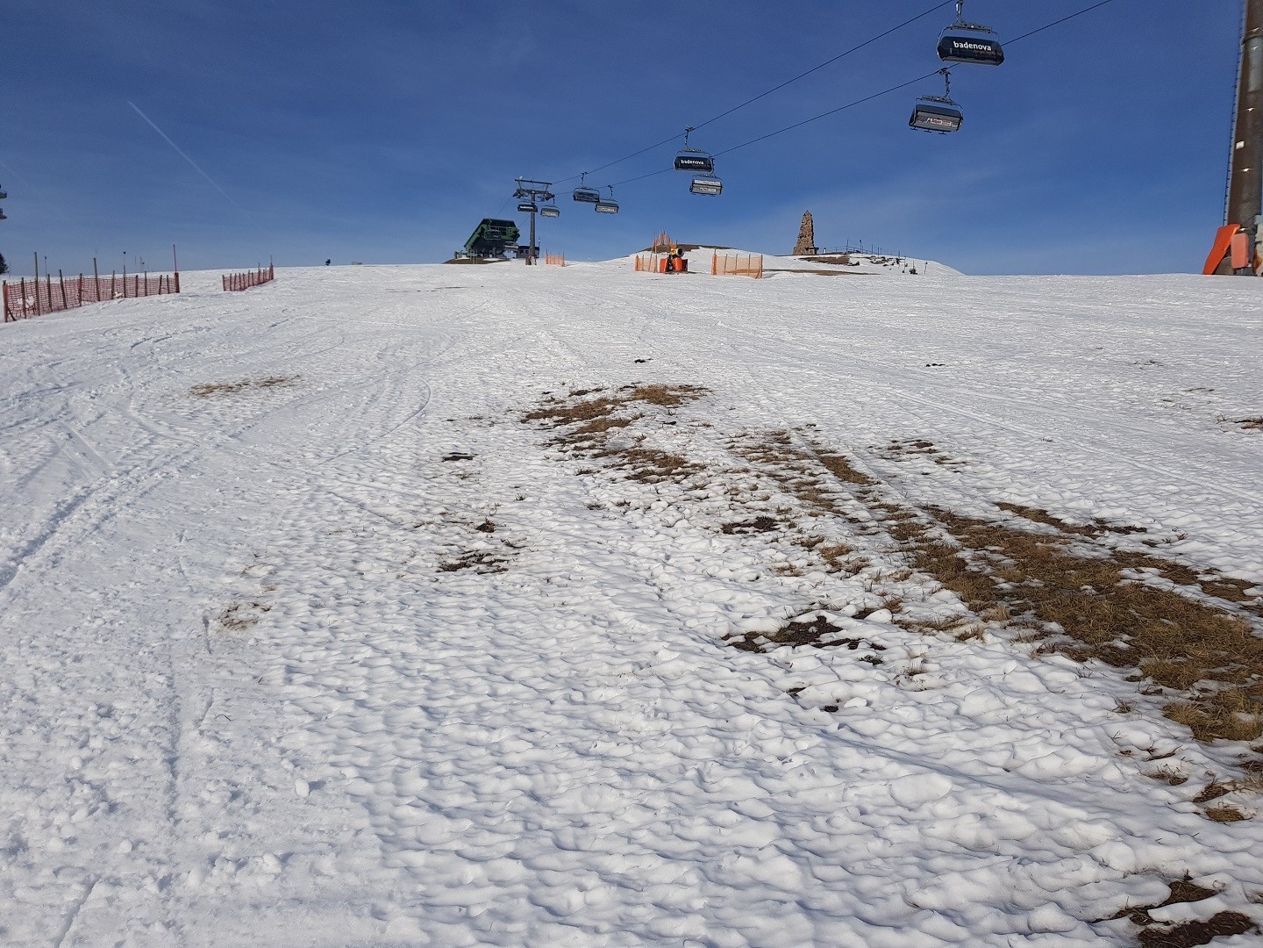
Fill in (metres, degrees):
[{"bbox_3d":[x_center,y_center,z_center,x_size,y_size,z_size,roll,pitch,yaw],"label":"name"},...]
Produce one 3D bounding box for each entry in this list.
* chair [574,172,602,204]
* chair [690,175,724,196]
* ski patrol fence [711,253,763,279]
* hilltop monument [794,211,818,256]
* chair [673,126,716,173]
[{"bbox_3d":[-5.297,-34.000,113.000,3.300,3.600,1.600,-1,7,-17],"label":"chair"},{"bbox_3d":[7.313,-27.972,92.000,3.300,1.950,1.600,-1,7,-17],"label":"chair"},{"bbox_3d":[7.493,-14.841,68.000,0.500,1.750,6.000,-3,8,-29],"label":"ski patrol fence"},{"bbox_3d":[35.709,-49.313,195.000,4.000,9.200,4.000,2,7,14],"label":"hilltop monument"},{"bbox_3d":[5.214,-26.701,78.500,3.300,3.600,1.600,-1,7,-17],"label":"chair"}]

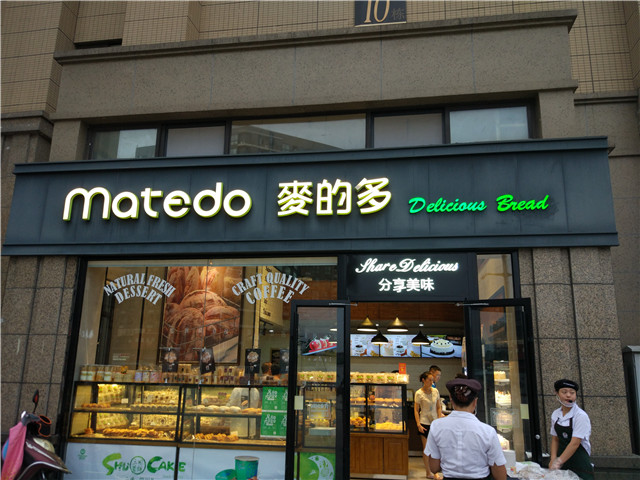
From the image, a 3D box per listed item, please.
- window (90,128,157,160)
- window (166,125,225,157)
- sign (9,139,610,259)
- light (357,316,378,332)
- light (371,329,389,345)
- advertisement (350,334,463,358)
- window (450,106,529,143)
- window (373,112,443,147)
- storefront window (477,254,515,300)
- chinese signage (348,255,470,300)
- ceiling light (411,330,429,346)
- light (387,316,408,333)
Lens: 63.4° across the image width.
[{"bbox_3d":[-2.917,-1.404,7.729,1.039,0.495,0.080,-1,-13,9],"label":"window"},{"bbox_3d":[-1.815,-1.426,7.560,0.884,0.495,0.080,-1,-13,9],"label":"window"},{"bbox_3d":[-0.448,-0.482,6.740,7.850,1.335,0.300,-1,-13,9],"label":"sign"},{"bbox_3d":[0.800,1.411,8.682,0.342,0.244,0.342,-1,-13,9],"label":"light"},{"bbox_3d":[1.191,1.938,10.265,0.340,0.271,0.340,-1,-13,9],"label":"light"},{"bbox_3d":[1.689,2.235,10.908,2.580,0.470,0.080,-1,-13,9],"label":"advertisement"},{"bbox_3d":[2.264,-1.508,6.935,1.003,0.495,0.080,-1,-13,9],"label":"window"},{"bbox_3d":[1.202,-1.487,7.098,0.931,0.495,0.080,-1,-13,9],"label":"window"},{"bbox_3d":[2.118,0.441,6.253,0.434,0.558,0.080,-1,-13,9],"label":"storefront window"},{"bbox_3d":[1.093,0.467,6.389,1.544,0.588,0.100,-1,-13,9],"label":"chinese signage"},{"bbox_3d":[1.969,1.919,10.146,0.340,0.268,0.340,-1,-13,9],"label":"ceiling light"},{"bbox_3d":[1.297,1.401,8.605,0.349,0.246,0.349,-1,-13,9],"label":"light"}]

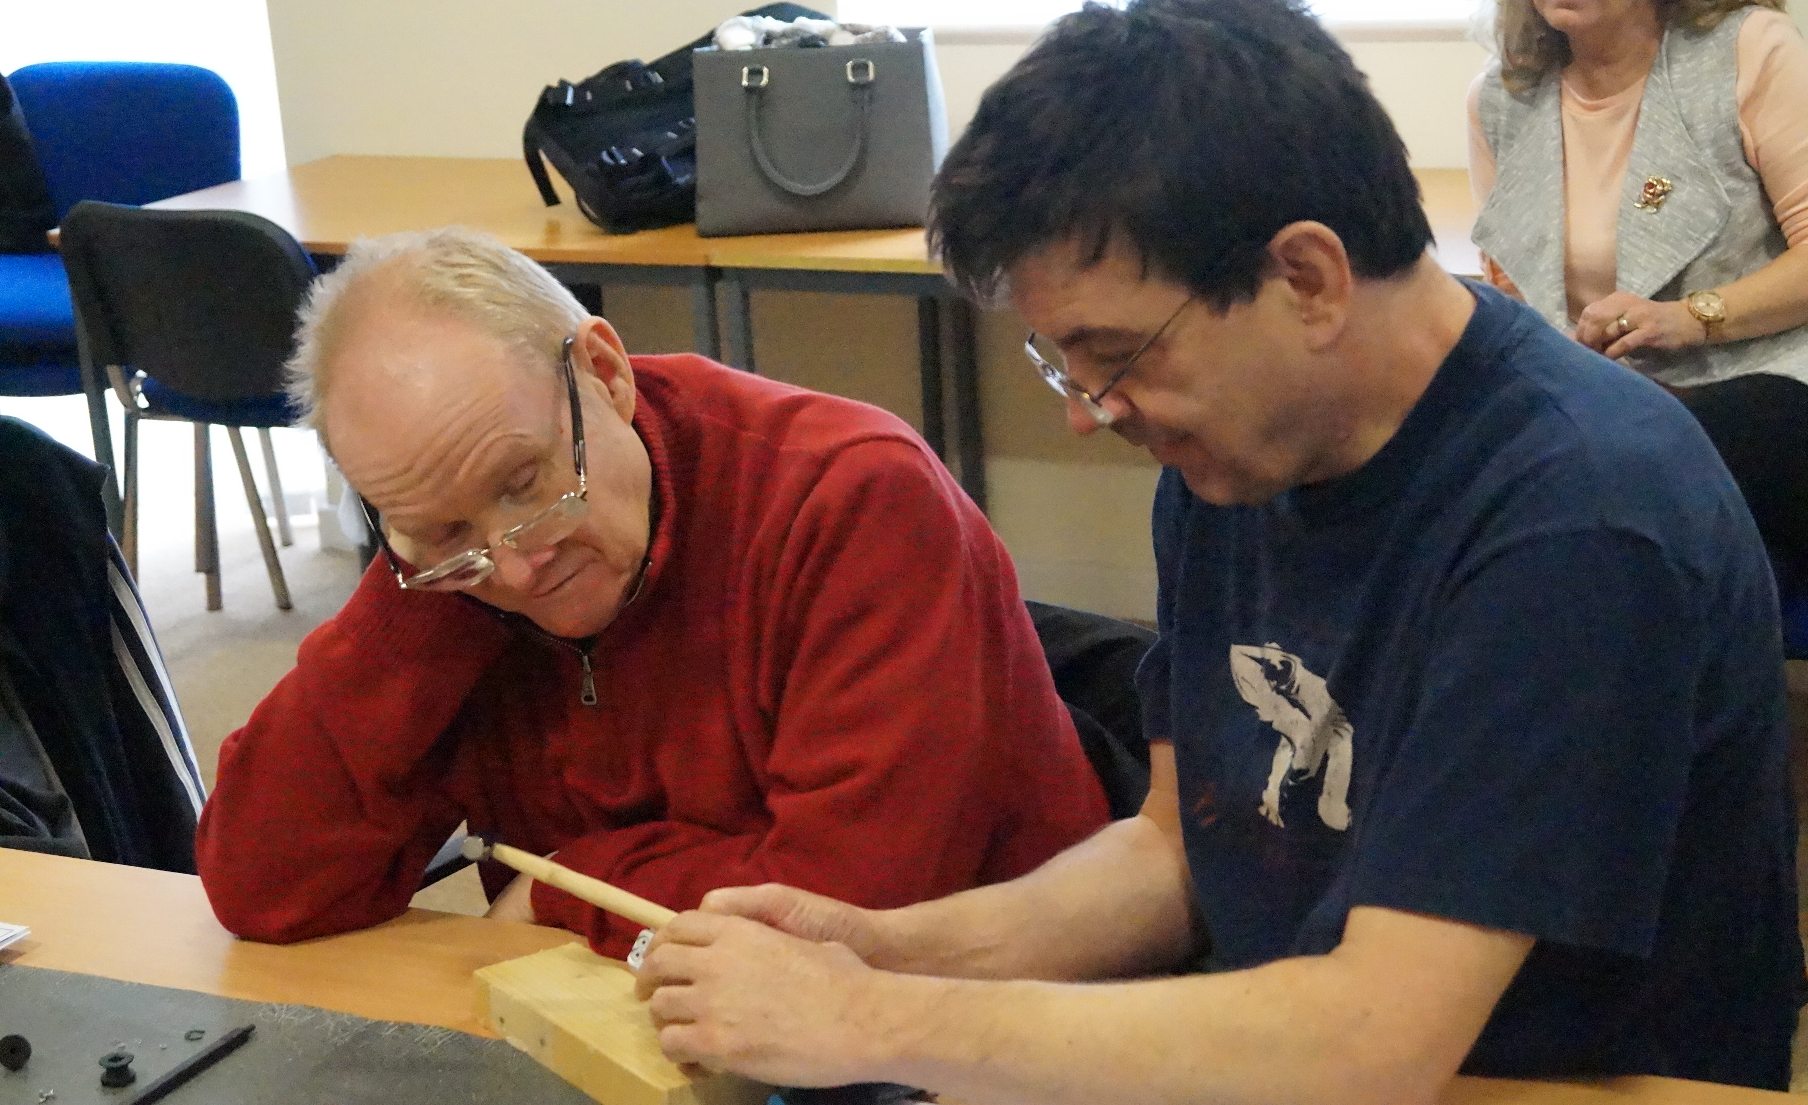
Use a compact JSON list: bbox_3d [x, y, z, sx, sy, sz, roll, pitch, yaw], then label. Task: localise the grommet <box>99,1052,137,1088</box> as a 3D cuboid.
[{"bbox_3d":[-0.452,0.297,1.729,0.021,0.014,0.021,-3,16,0],"label":"grommet"}]

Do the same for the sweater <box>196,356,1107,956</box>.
[{"bbox_3d":[-0.114,0.158,1.917,0.550,0.530,0.500,4,17,27],"label":"sweater"}]

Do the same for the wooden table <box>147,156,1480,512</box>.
[{"bbox_3d":[-0.067,-0.167,4.543,2.420,0.720,0.795,4,17,27],"label":"wooden table"}]

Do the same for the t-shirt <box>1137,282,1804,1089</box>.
[{"bbox_3d":[0.319,0.107,1.700,0.380,0.600,0.460,-14,18,-33],"label":"t-shirt"}]

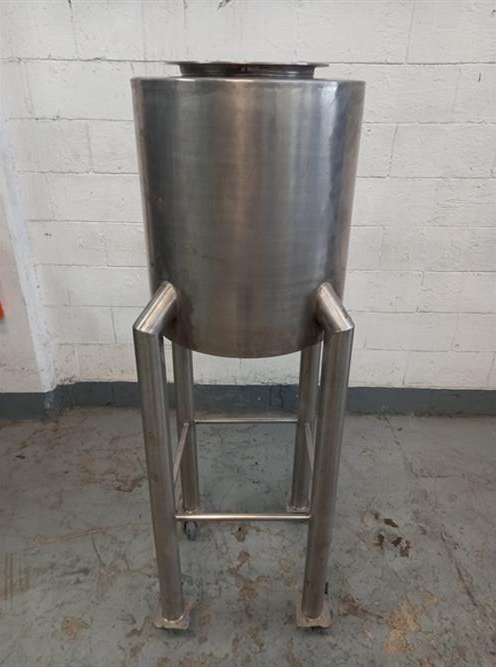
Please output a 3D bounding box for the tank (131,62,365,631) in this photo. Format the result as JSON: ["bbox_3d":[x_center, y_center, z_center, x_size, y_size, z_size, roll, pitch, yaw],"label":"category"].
[{"bbox_3d":[-0.008,0.153,1.314,0.510,1.549,0.515,1,28,0],"label":"tank"}]

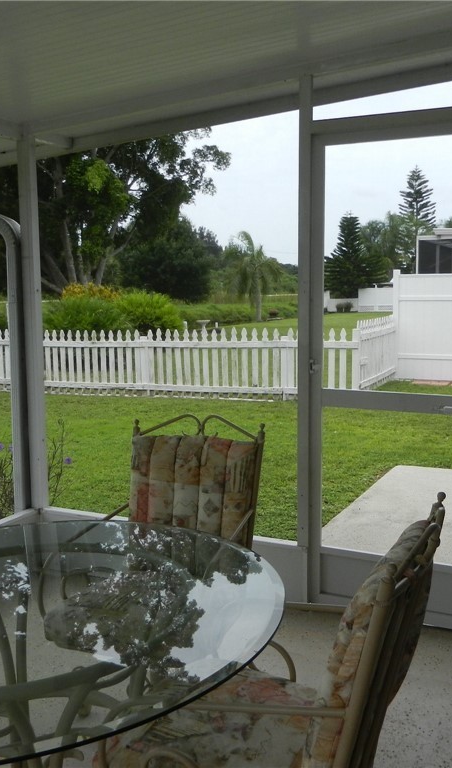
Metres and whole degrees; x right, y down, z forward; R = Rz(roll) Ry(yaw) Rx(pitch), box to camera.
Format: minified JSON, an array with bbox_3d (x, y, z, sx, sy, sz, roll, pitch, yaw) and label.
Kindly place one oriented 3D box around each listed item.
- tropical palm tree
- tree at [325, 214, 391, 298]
[{"bbox_3d":[1.597,-5.800,40.097,3.300,4.950,3.300,0,7,0],"label":"tropical palm tree"},{"bbox_3d":[11.028,-10.568,64.210,6.700,8.600,6.700,0,7,0],"label":"tree"}]

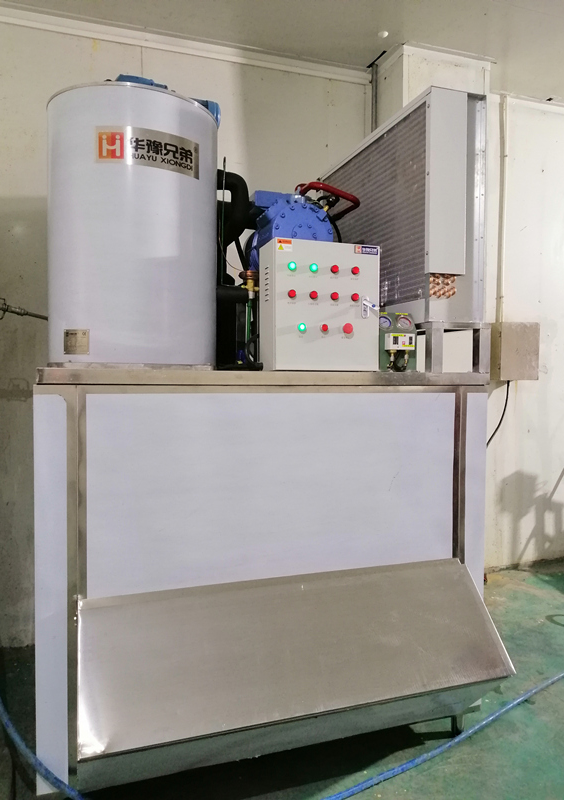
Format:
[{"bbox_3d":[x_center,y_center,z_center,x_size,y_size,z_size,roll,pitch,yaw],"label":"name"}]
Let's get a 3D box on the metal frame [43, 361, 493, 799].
[{"bbox_3d":[-0.140,0.640,2.773,1.800,1.520,1.150,0,2,-19],"label":"metal frame"}]

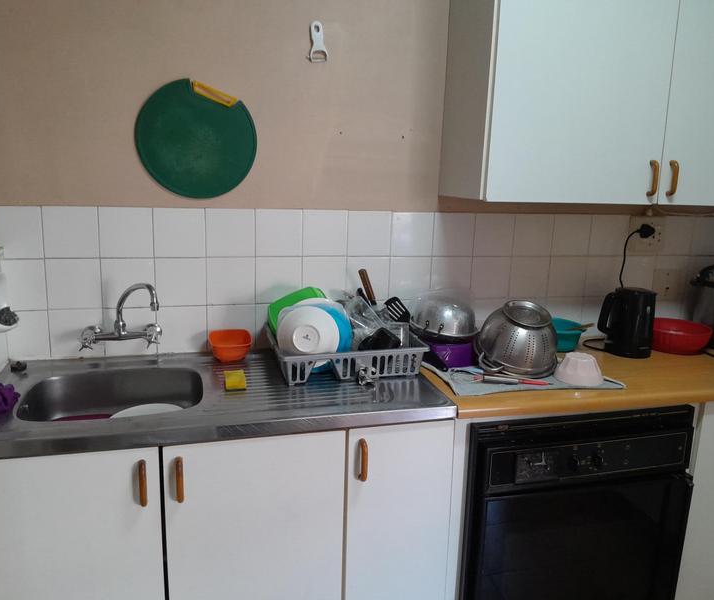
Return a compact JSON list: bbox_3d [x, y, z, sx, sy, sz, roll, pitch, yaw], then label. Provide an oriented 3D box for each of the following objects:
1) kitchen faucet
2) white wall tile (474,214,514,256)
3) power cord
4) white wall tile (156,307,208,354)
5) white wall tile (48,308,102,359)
[{"bbox_3d":[-0.689,0.045,1.757,0.222,0.192,0.170,-1,10,-15],"label":"kitchen faucet"},{"bbox_3d":[0.479,-0.225,2.084,0.149,0.148,0.008,-1,11,-15],"label":"white wall tile"},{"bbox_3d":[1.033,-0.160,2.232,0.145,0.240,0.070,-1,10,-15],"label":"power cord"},{"bbox_3d":[-0.552,0.094,1.907,0.150,0.150,0.010,-1,10,-14],"label":"white wall tile"},{"bbox_3d":[-0.848,0.102,1.831,0.150,0.148,0.010,-1,10,-14],"label":"white wall tile"}]

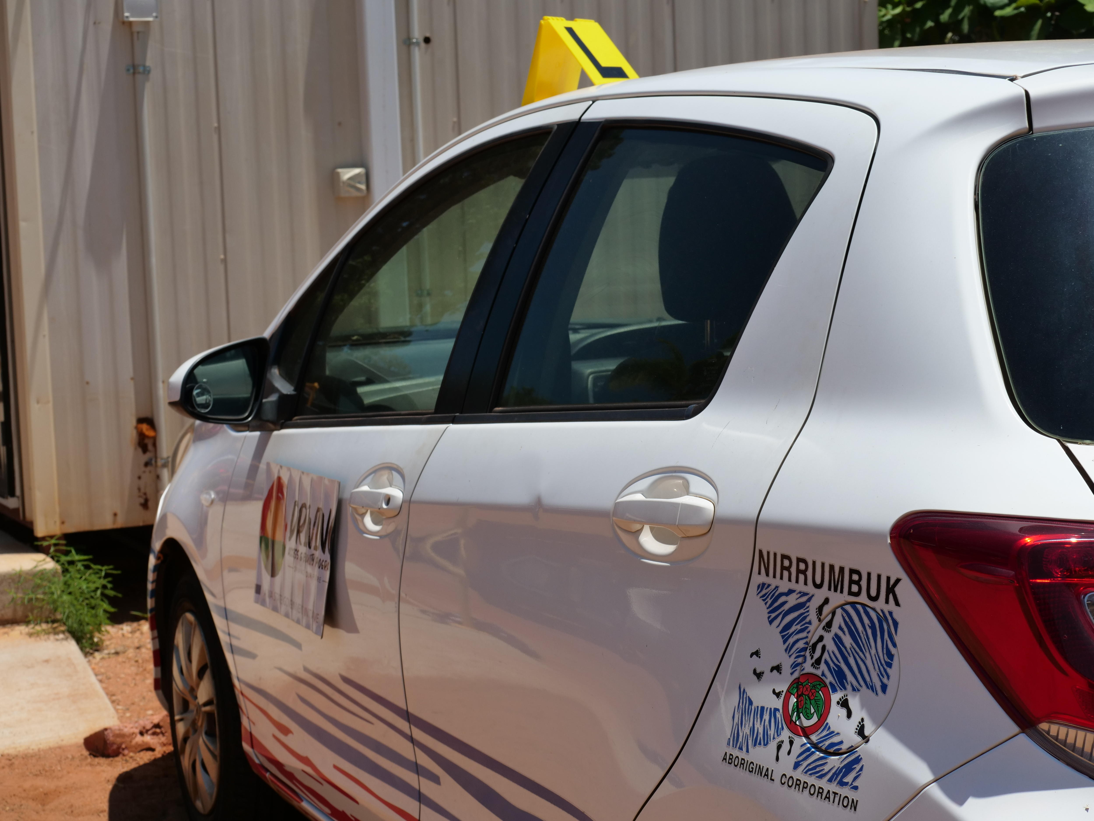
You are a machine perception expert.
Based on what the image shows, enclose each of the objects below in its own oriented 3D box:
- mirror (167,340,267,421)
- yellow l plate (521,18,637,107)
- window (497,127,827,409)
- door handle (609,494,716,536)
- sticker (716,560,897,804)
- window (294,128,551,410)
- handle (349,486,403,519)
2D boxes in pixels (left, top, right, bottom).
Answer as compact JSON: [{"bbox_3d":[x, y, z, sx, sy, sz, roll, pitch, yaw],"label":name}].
[{"bbox_3d":[-0.578,-0.052,3.900,0.175,0.153,0.100,-5,6,-31],"label":"mirror"},{"bbox_3d":[0.050,-0.547,3.500,0.140,0.142,0.148,-11,0,30],"label":"yellow l plate"},{"bbox_3d":[0.129,-0.183,2.630,0.035,0.385,0.695,18,-7,-23],"label":"window"},{"bbox_3d":[0.127,0.116,2.446,0.040,0.046,0.213,-4,1,-23],"label":"door handle"},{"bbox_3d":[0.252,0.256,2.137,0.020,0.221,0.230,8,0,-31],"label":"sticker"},{"bbox_3d":[-0.209,-0.196,3.449,0.035,0.427,0.762,18,-8,-23],"label":"window"},{"bbox_3d":[-0.260,0.139,3.349,0.040,0.046,0.213,-4,1,-23],"label":"handle"}]

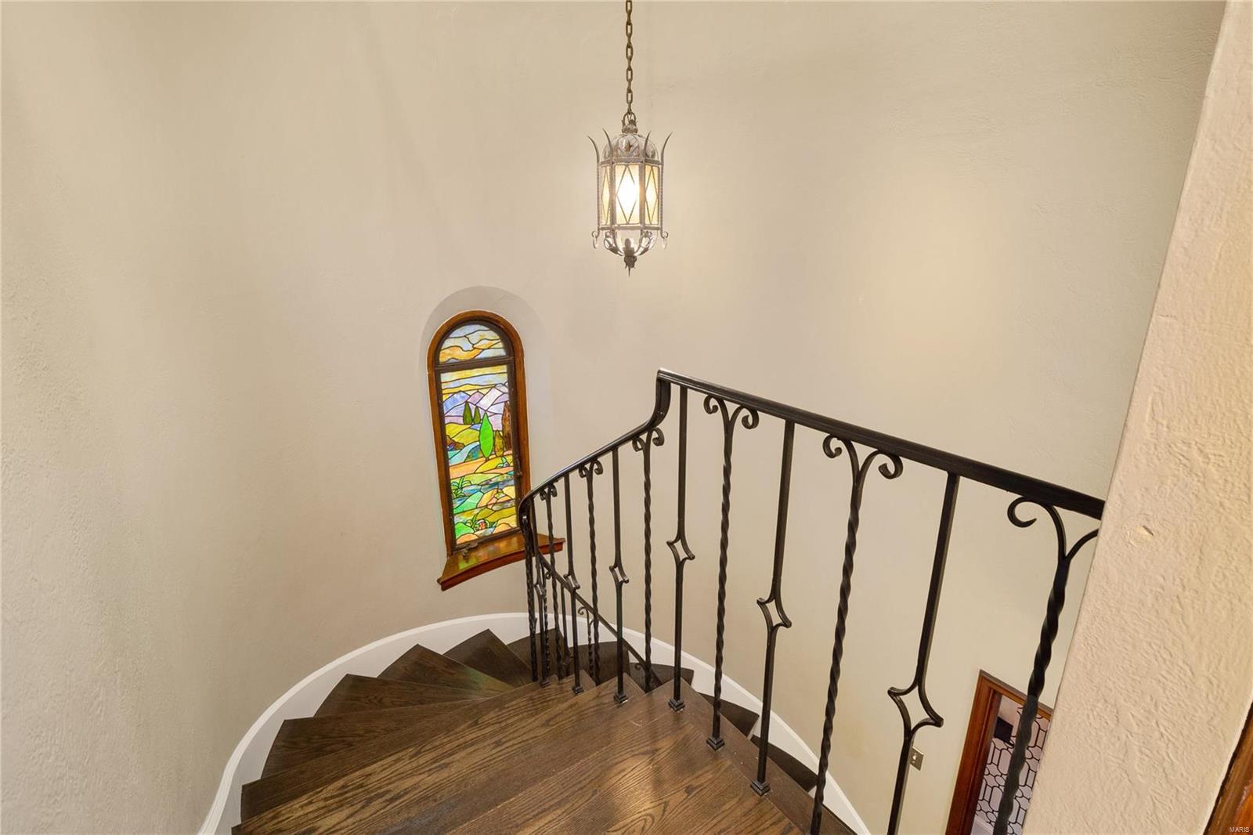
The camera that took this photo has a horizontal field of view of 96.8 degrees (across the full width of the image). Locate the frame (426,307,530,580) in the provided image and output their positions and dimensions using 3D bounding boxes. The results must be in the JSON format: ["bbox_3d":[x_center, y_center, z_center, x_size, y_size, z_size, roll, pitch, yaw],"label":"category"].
[{"bbox_3d":[-0.913,0.133,3.616,0.650,1.650,0.160,-10,18,-31],"label":"frame"}]

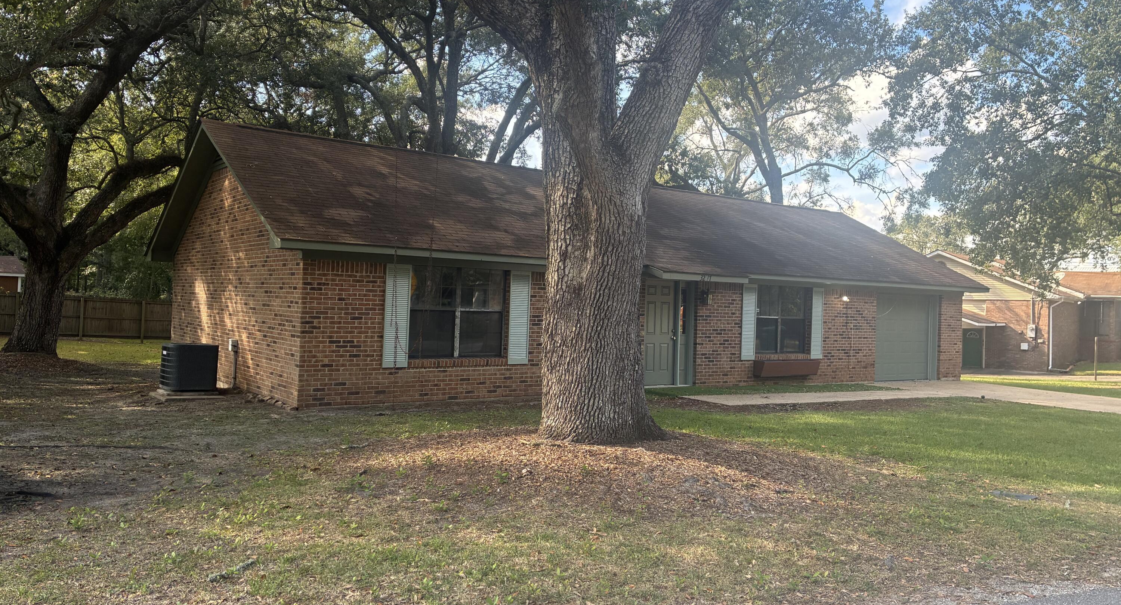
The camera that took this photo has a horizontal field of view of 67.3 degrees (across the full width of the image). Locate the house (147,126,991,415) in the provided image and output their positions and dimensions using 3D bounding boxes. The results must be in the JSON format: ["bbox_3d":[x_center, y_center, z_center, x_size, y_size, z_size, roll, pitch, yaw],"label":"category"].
[{"bbox_3d":[1.202,-0.652,20.459,18.930,4.680,9.020,2,0,-37],"label":"house"}]

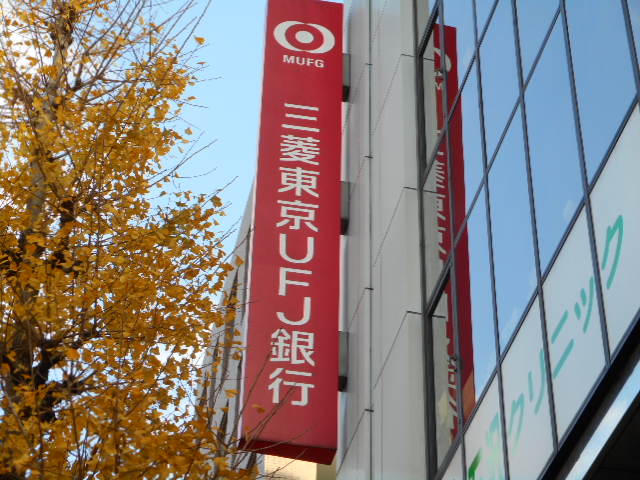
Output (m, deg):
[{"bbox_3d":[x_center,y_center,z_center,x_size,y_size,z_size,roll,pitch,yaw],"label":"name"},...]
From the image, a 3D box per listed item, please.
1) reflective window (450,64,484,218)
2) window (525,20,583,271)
[{"bbox_3d":[1.381,-0.858,15.217,0.080,1.551,0.896,10,-44,-9],"label":"reflective window"},{"bbox_3d":[1.800,-0.762,12.562,0.080,2.041,0.912,10,-44,-9],"label":"window"}]

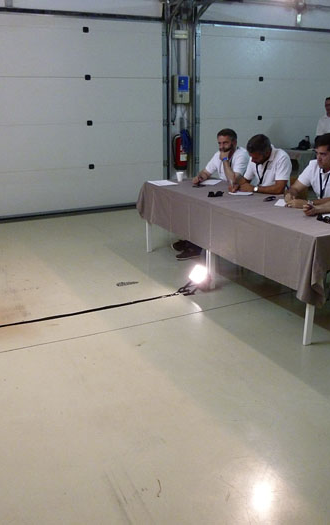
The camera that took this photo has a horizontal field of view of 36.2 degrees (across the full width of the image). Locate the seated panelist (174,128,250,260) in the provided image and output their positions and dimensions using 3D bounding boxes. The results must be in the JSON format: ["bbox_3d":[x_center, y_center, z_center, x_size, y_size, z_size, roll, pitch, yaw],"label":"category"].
[{"bbox_3d":[0.550,-0.749,5.374,0.950,1.290,0.550,-13,22,-33],"label":"seated panelist"}]

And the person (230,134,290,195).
[{"bbox_3d":[0.920,-0.598,4.951,0.840,1.220,0.580,-11,21,-30],"label":"person"}]

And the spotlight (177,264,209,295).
[{"bbox_3d":[0.240,0.134,4.293,0.200,0.235,0.210,-11,21,-29],"label":"spotlight"}]

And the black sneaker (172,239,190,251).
[{"bbox_3d":[0.229,-0.200,5.563,0.290,0.120,0.110,-10,21,-27],"label":"black sneaker"}]

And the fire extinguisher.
[{"bbox_3d":[0.232,-1.668,7.622,0.200,0.520,0.180,-9,20,-24],"label":"fire extinguisher"}]

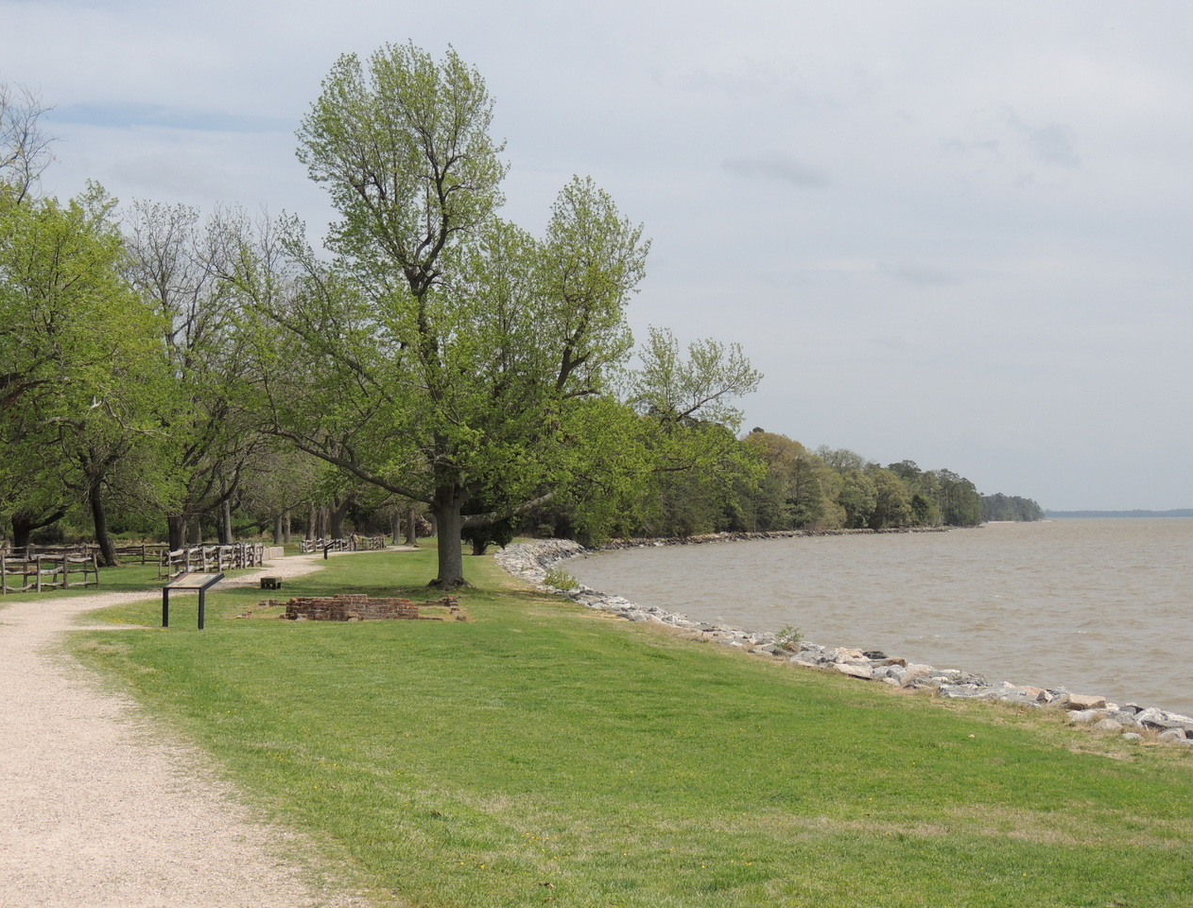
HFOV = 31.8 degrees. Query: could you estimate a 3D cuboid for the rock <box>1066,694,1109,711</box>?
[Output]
[{"bbox_3d":[5.015,2.544,21.500,0.440,0.180,0.380,0,-2,11],"label":"rock"}]

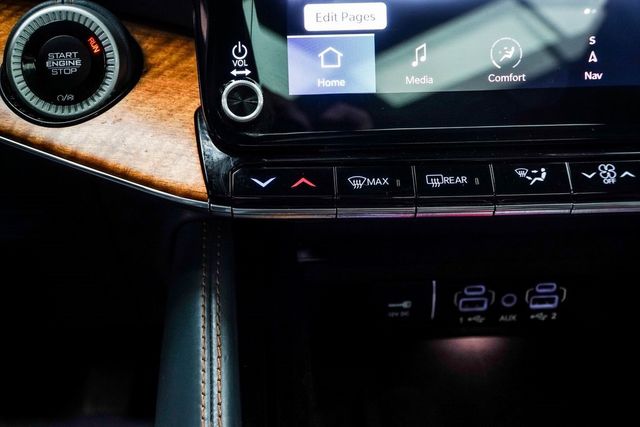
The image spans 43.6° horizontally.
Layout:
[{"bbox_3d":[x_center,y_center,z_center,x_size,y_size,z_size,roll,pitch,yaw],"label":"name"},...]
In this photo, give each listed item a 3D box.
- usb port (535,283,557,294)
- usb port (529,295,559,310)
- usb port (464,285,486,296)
[{"bbox_3d":[0.124,0.039,0.443,0.011,0.006,0.009,-2,30,-2],"label":"usb port"},{"bbox_3d":[0.125,0.048,0.448,0.016,0.008,0.010,-2,30,-2],"label":"usb port"},{"bbox_3d":[0.085,0.041,0.442,0.011,0.006,0.009,-2,30,-2],"label":"usb port"}]

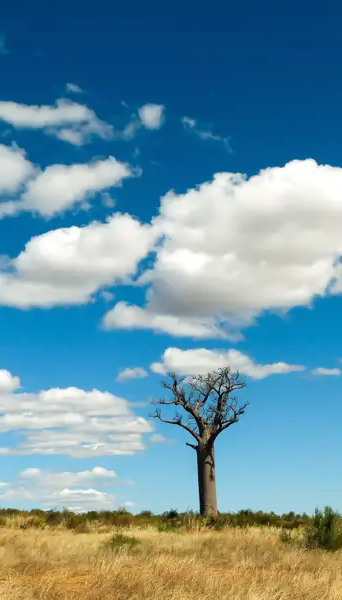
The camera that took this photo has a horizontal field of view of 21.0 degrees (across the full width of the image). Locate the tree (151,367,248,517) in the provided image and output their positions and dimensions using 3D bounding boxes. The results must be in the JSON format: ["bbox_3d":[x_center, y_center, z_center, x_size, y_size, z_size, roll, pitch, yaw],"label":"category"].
[{"bbox_3d":[2.231,11.047,72.376,7.510,11.800,6.760,0,-13,0],"label":"tree"}]

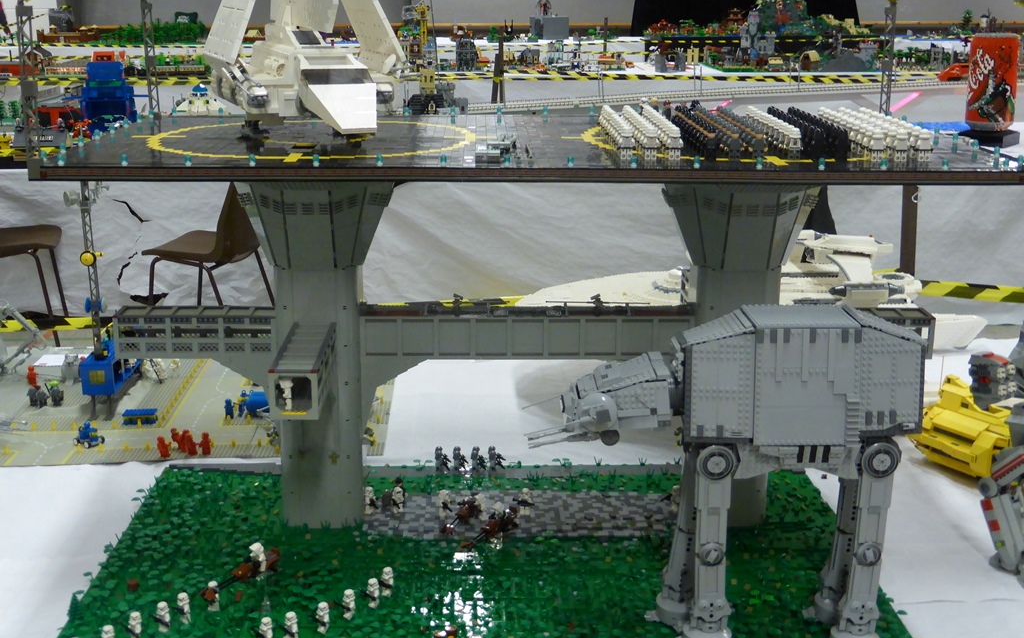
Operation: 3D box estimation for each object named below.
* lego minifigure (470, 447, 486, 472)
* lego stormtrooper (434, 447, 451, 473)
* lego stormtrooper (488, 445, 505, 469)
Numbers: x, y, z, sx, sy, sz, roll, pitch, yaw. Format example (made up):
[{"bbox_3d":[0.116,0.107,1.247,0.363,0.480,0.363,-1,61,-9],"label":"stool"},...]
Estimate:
[{"bbox_3d":[-0.059,0.247,2.142,0.025,0.041,0.024,3,17,8],"label":"lego minifigure"},{"bbox_3d":[-0.123,0.246,2.143,0.025,0.041,0.024,3,17,8],"label":"lego stormtrooper"},{"bbox_3d":[-0.027,0.246,2.144,0.025,0.041,0.024,3,17,8],"label":"lego stormtrooper"}]

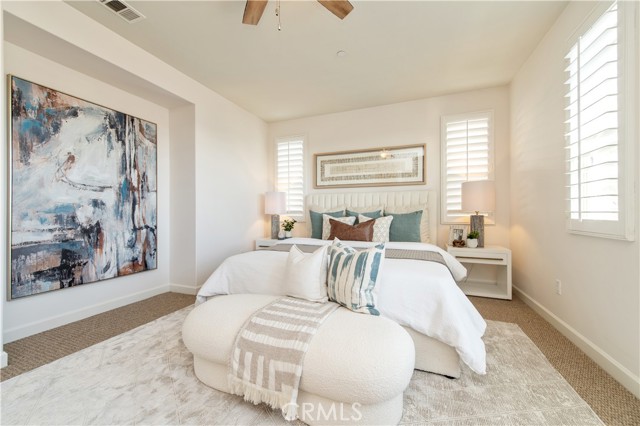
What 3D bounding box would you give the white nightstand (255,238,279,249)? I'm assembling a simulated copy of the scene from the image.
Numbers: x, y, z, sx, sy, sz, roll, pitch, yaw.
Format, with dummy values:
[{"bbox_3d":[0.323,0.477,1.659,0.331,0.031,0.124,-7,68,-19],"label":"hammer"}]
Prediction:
[{"bbox_3d":[-0.684,0.724,4.298,0.656,0.571,0.470,0,0,22],"label":"white nightstand"}]

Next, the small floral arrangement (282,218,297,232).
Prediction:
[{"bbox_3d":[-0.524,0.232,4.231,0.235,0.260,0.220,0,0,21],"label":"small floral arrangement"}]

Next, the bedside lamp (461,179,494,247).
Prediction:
[{"bbox_3d":[2.032,0.019,3.209,0.374,0.848,0.374,0,0,22],"label":"bedside lamp"}]

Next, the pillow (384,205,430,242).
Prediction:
[{"bbox_3d":[1.190,0.173,3.431,0.560,0.500,0.170,0,-14,21],"label":"pillow"}]

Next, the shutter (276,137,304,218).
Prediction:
[{"bbox_3d":[-0.535,-0.623,4.456,0.586,1.464,0.061,0,0,22],"label":"shutter"}]

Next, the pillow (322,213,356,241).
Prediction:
[{"bbox_3d":[0.281,0.222,3.559,0.485,0.444,0.151,0,-20,22],"label":"pillow"}]

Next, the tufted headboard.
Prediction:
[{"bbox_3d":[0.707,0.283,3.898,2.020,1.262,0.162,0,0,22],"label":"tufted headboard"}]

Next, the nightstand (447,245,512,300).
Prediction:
[{"bbox_3d":[2.030,0.750,3.260,0.680,0.585,0.400,0,0,21],"label":"nightstand"}]

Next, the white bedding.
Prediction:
[{"bbox_3d":[0.244,0.666,2.741,2.280,0.580,1.880,0,0,21],"label":"white bedding"}]

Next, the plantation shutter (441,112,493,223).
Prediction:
[{"bbox_3d":[2.045,-0.612,3.451,0.640,1.535,0.060,0,0,21],"label":"plantation shutter"}]

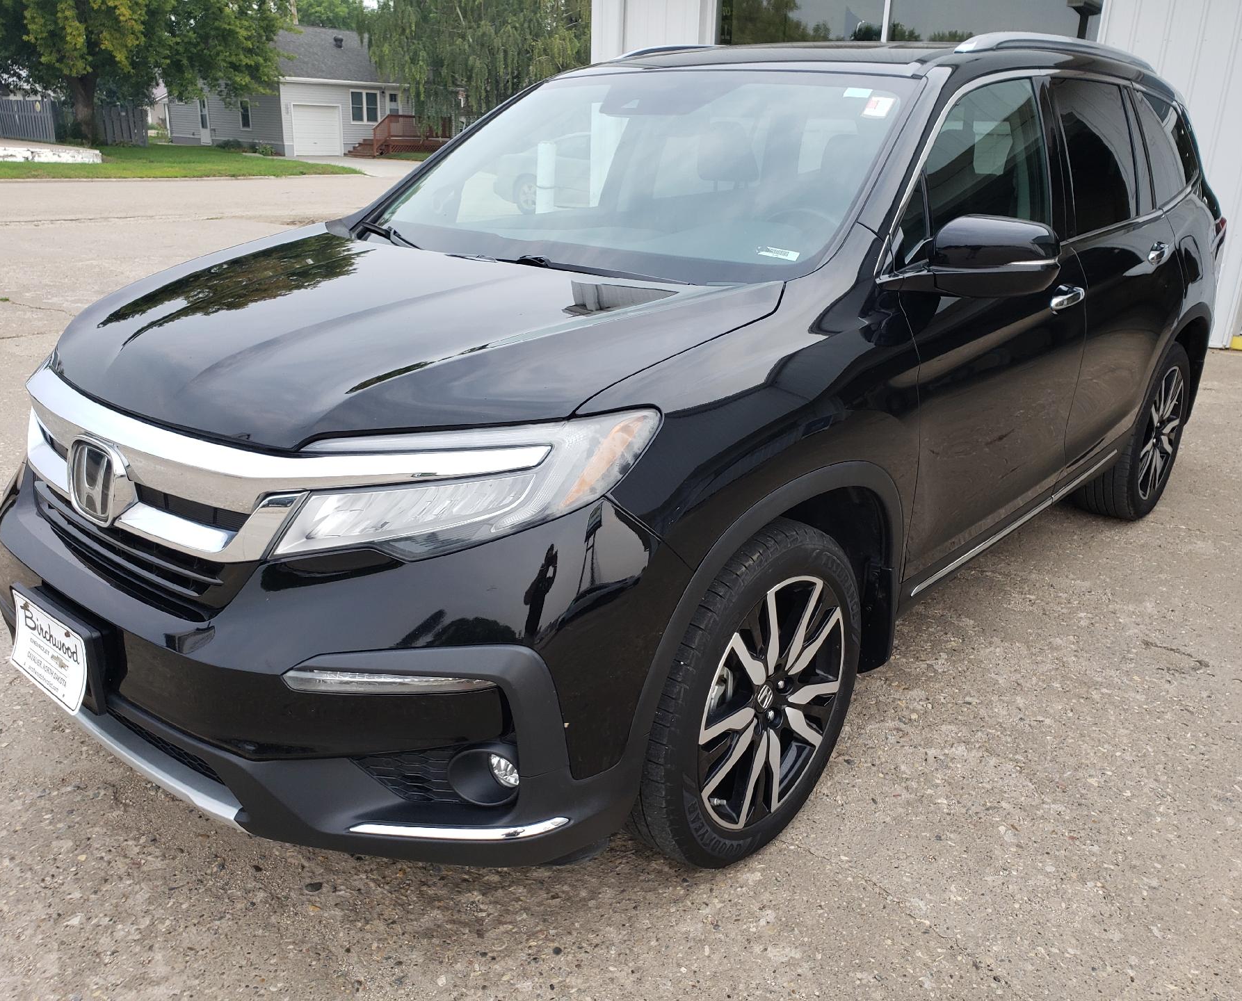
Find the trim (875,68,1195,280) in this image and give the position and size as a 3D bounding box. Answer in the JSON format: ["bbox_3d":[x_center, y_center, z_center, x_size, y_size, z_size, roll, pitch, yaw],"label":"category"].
[{"bbox_3d":[1.411,-1.067,3.116,0.210,0.505,2.880,16,25,39],"label":"trim"}]

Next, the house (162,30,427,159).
[{"bbox_3d":[-16.028,-20.222,49.243,9.200,6.100,8.400,15,24,34],"label":"house"}]

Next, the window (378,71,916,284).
[{"bbox_3d":[0.008,-0.896,2.724,1.520,0.105,0.878,18,61,38],"label":"window"}]

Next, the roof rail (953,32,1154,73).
[{"bbox_3d":[1.520,-1.480,3.342,0.090,0.100,1.920,18,26,38],"label":"roof rail"}]

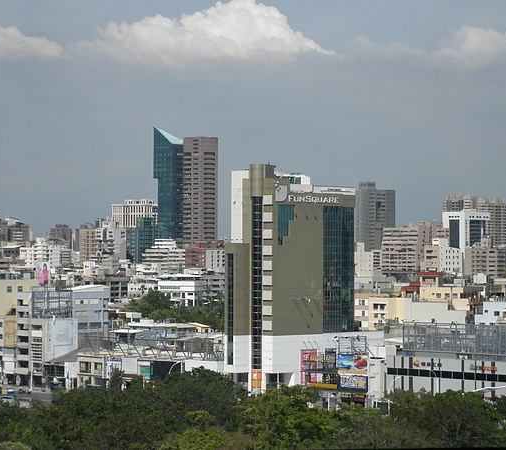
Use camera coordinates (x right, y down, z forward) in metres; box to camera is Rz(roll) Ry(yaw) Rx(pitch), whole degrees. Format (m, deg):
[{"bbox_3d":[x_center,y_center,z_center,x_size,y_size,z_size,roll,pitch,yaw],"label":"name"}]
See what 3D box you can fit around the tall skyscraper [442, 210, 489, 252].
[{"bbox_3d":[180.610,21.250,1650.000,29.000,66.000,26.000,1,-1,-44],"label":"tall skyscraper"}]

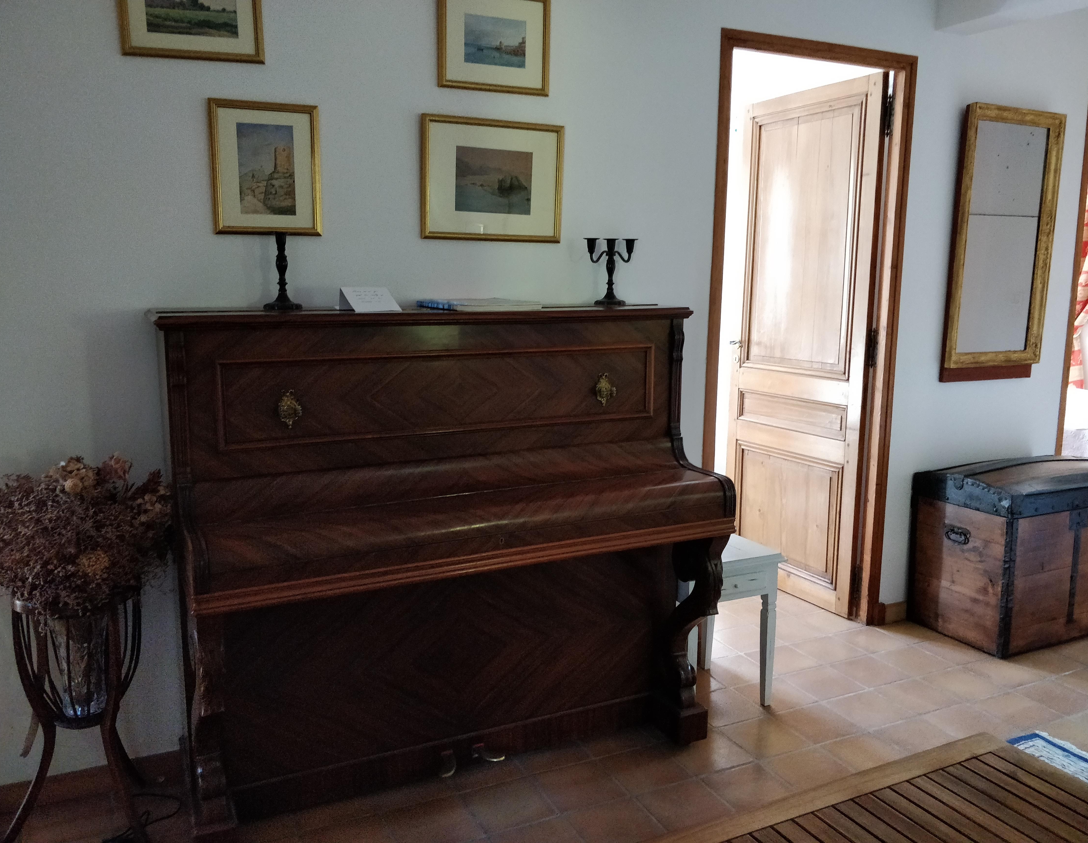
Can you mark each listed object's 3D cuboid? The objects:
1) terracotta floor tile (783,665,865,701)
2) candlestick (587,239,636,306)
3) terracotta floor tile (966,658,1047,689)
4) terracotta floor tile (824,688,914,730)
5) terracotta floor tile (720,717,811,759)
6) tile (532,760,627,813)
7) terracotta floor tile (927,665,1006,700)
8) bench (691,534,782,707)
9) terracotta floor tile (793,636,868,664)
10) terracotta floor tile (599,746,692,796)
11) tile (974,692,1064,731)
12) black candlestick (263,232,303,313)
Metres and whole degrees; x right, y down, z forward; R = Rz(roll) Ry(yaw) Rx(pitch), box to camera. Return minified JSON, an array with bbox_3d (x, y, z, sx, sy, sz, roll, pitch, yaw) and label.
[{"bbox_3d":[0.987,0.929,2.752,0.196,0.015,0.182,-4,9,-23],"label":"terracotta floor tile"},{"bbox_3d":[0.201,-0.445,2.325,0.176,0.196,0.094,-4,9,-23],"label":"candlestick"},{"bbox_3d":[1.625,0.893,2.747,0.195,0.015,0.195,-4,8,-22],"label":"terracotta floor tile"},{"bbox_3d":[1.067,0.956,2.574,0.208,0.015,0.182,-4,9,-23],"label":"terracotta floor tile"},{"bbox_3d":[0.664,0.956,2.353,0.195,0.015,0.195,-4,8,-22],"label":"terracotta floor tile"},{"bbox_3d":[0.097,0.994,2.120,0.195,0.015,0.195,-4,8,-22],"label":"tile"},{"bbox_3d":[1.448,0.916,2.701,0.198,0.012,0.188,-5,13,-26],"label":"terracotta floor tile"},{"bbox_3d":[0.526,0.662,2.589,0.380,0.510,0.350,-5,11,-26],"label":"bench"},{"bbox_3d":[1.094,0.889,3.012,0.192,0.015,0.184,-4,9,-23],"label":"terracotta floor tile"},{"bbox_3d":[0.284,0.983,2.188,0.195,0.015,0.195,-4,8,-22],"label":"terracotta floor tile"},{"bbox_3d":[1.540,0.949,2.543,0.198,0.012,0.188,-5,13,-26],"label":"tile"},{"bbox_3d":[-0.693,-0.398,2.055,0.097,0.207,0.097,-5,11,-26],"label":"black candlestick"}]

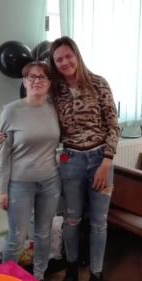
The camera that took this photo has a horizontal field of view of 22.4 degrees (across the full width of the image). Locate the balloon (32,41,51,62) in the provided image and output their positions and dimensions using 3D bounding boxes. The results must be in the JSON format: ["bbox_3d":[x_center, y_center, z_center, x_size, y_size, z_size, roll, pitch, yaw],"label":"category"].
[{"bbox_3d":[-0.181,-0.672,2.950,0.285,0.290,0.285,-8,14,-39],"label":"balloon"}]

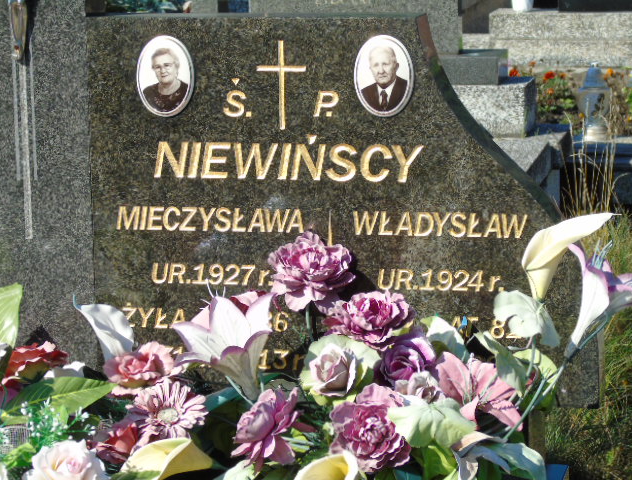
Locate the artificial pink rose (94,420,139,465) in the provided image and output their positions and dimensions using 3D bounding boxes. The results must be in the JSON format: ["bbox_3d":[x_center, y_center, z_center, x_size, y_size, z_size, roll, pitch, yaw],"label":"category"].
[{"bbox_3d":[-0.280,0.284,3.236,0.064,0.062,0.063,-4,13,-9],"label":"artificial pink rose"}]

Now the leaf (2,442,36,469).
[{"bbox_3d":[-0.421,0.306,3.252,0.050,0.030,0.040,-2,13,0],"label":"leaf"}]

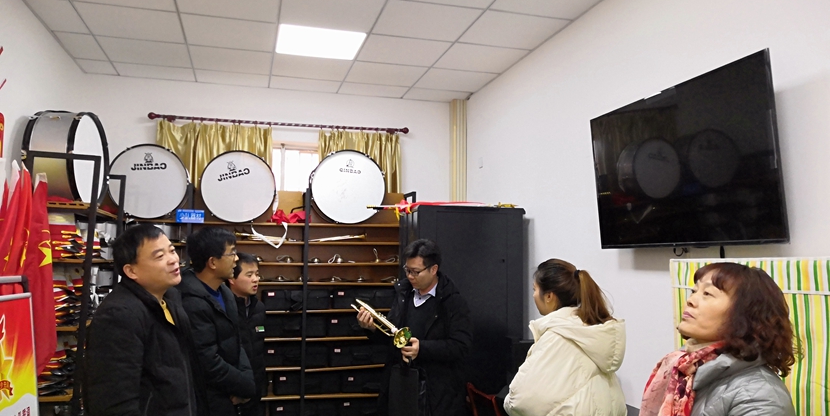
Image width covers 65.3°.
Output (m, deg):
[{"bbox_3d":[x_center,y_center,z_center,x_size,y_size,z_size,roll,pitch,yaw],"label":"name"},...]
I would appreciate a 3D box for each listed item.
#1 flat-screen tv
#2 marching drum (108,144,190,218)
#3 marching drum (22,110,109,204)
[{"bbox_3d":[1.155,-0.173,2.877,0.060,0.695,1.230,-3,-4,-15],"label":"flat-screen tv"},{"bbox_3d":[-2.034,-0.187,4.990,0.570,0.570,0.260,2,-5,-15],"label":"marching drum"},{"bbox_3d":[-2.248,-0.322,4.208,0.295,0.610,0.610,2,-5,-6],"label":"marching drum"}]

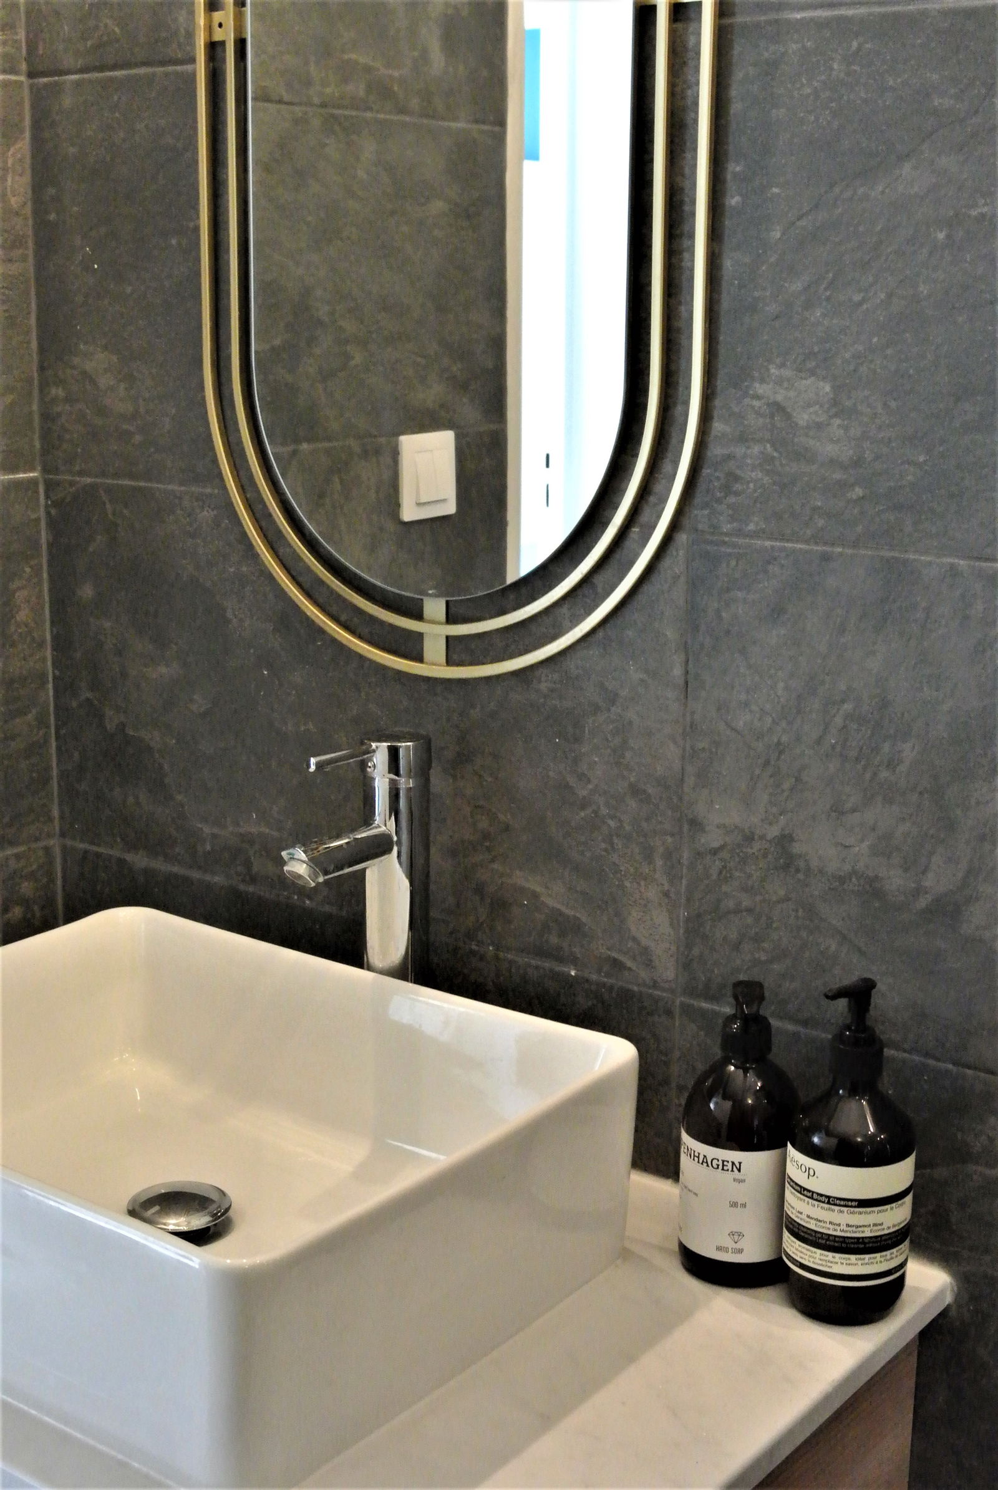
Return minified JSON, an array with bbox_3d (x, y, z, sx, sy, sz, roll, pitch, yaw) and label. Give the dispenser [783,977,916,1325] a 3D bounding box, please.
[{"bbox_3d":[0.208,0.234,1.150,0.074,0.203,0.073,1,13,0],"label":"dispenser"}]

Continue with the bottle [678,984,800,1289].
[{"bbox_3d":[0.148,0.234,1.196,0.073,0.181,0.075,1,13,4],"label":"bottle"}]

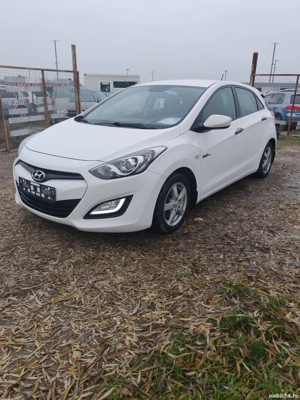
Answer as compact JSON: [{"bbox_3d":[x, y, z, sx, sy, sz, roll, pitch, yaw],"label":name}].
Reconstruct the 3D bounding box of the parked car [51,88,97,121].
[{"bbox_3d":[-3.092,-3.592,12.307,1.750,1.500,4.300,-8,20,-22],"label":"parked car"}]

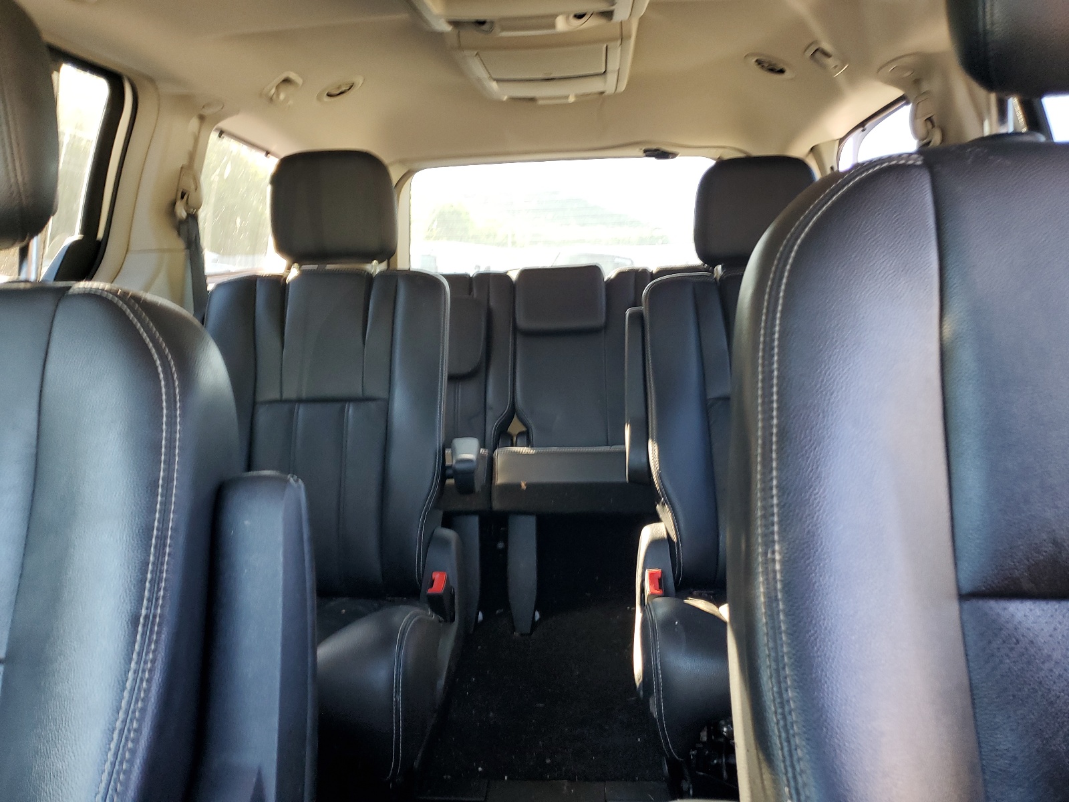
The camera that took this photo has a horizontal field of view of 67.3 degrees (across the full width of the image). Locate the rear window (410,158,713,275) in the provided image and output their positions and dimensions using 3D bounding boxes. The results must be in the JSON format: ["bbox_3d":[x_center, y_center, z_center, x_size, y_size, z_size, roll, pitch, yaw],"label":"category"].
[{"bbox_3d":[0.101,-0.634,2.953,1.140,0.470,0.070,-1,35,4],"label":"rear window"}]

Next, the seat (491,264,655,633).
[{"bbox_3d":[0.138,0.081,2.328,0.485,0.920,0.700,-1,11,4],"label":"seat"}]

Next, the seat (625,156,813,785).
[{"bbox_3d":[0.453,0.062,1.501,0.540,1.075,0.710,-1,11,4],"label":"seat"}]

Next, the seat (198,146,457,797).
[{"bbox_3d":[-0.418,0.073,1.555,0.525,1.100,0.700,-1,11,4],"label":"seat"}]

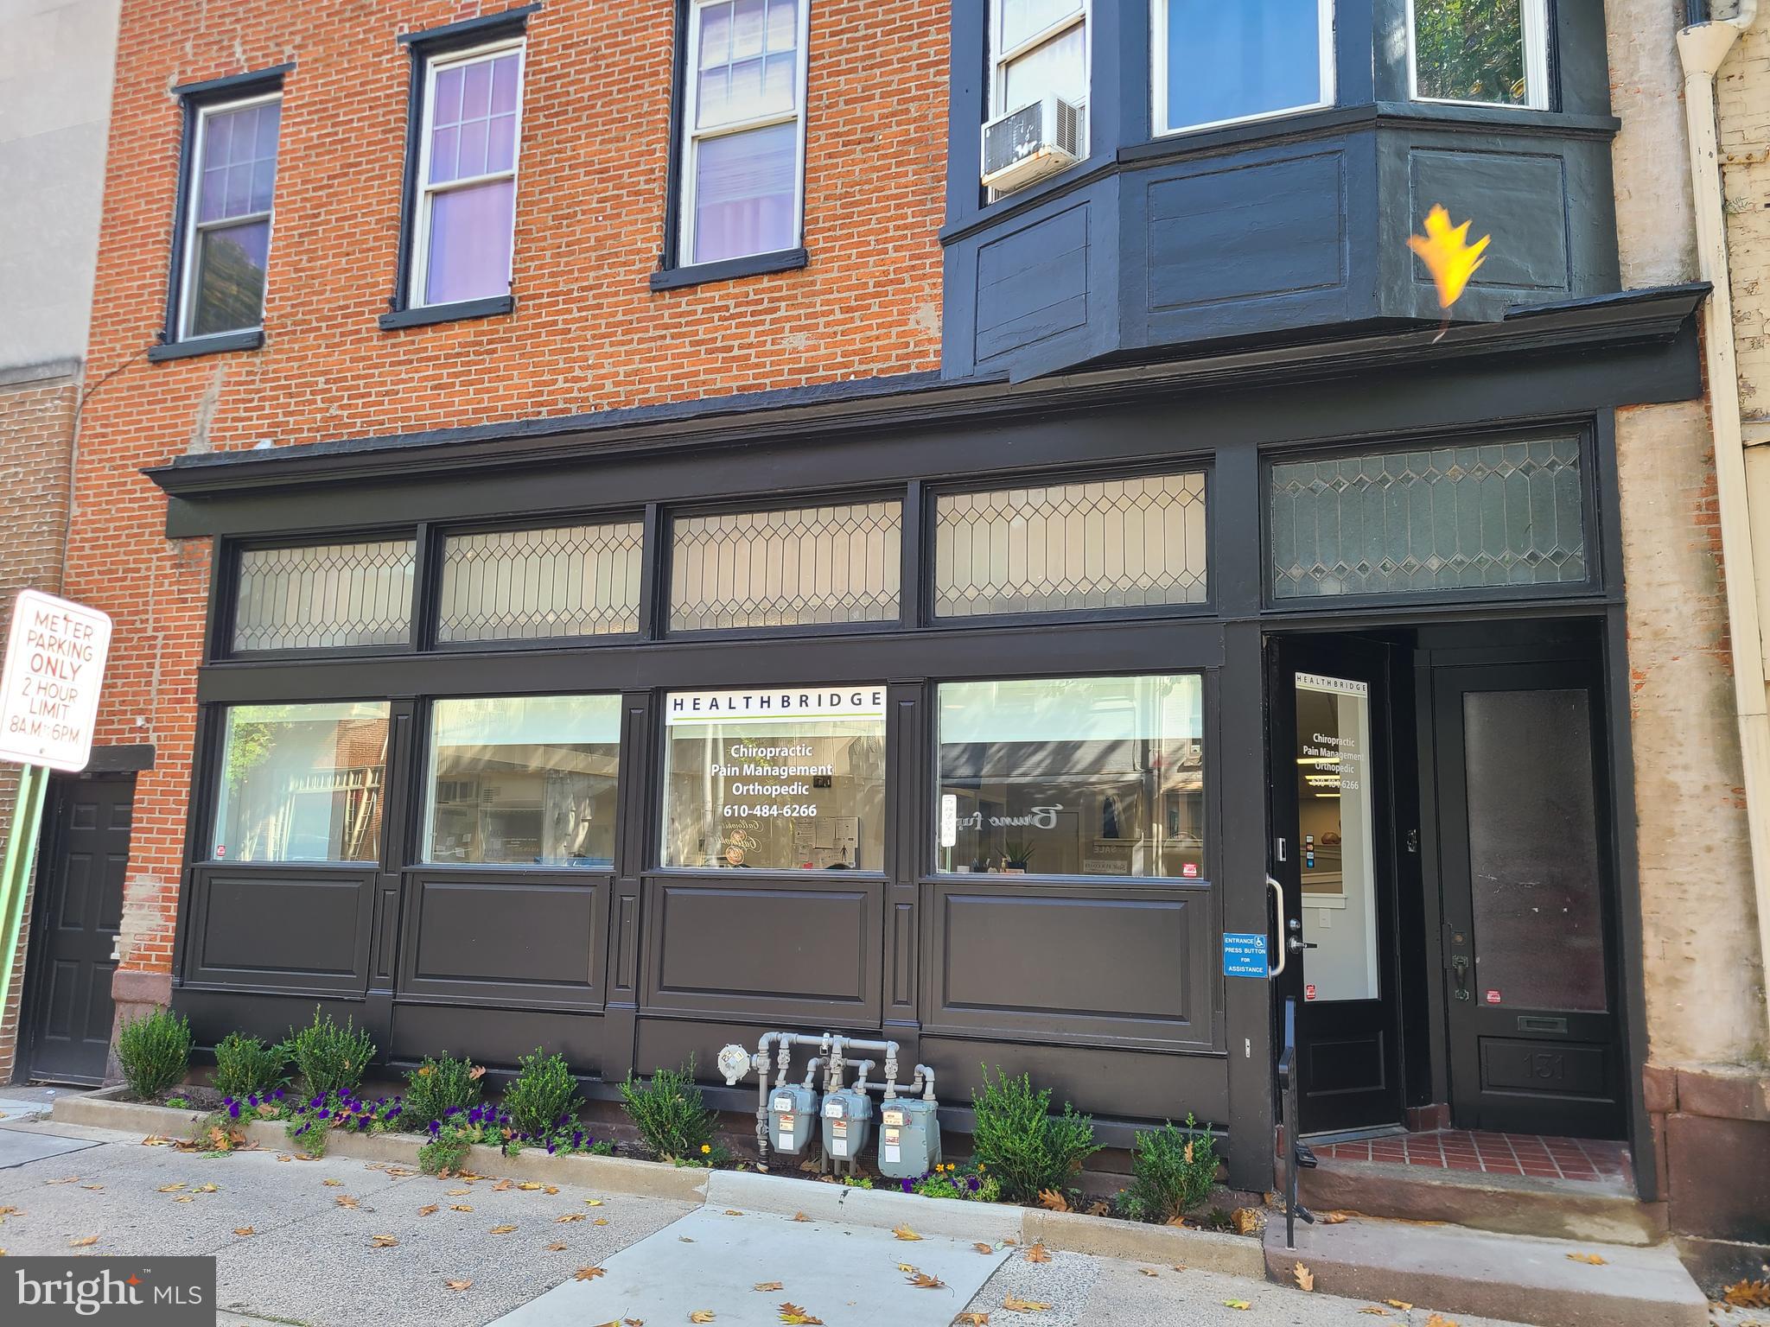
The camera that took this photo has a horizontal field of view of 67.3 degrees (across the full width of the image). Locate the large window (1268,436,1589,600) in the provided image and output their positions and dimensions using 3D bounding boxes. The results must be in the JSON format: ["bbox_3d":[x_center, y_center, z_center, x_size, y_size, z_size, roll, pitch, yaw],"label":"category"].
[{"bbox_3d":[2.610,-0.698,6.461,1.423,0.720,0.080,-2,-9,20],"label":"large window"}]

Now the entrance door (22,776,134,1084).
[{"bbox_3d":[-5.595,1.869,9.387,0.904,2.127,0.060,-2,-9,20],"label":"entrance door"}]

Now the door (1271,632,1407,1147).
[{"bbox_3d":[2.270,1.080,6.711,0.859,2.453,0.060,6,-10,-29],"label":"door"}]

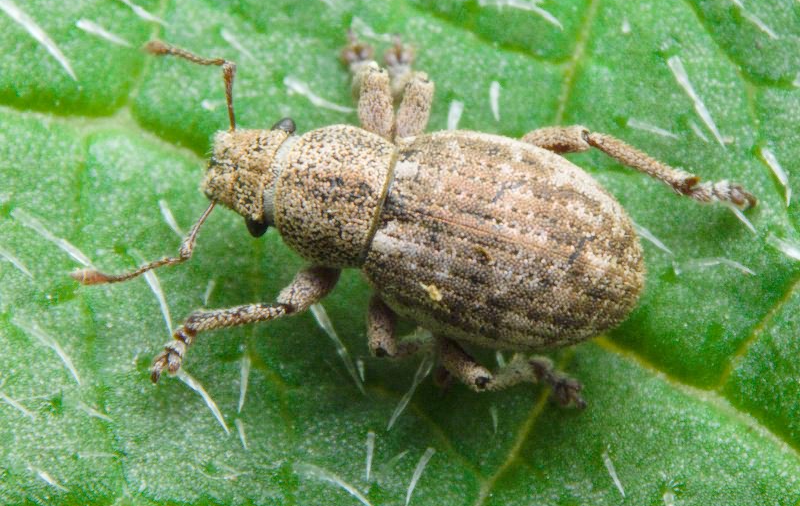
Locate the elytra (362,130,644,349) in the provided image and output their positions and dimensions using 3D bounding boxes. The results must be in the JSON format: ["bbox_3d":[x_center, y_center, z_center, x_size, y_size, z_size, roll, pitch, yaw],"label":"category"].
[{"bbox_3d":[0.001,0.000,0.028,0.003,0.002,0.002,14,80,3],"label":"elytra"}]

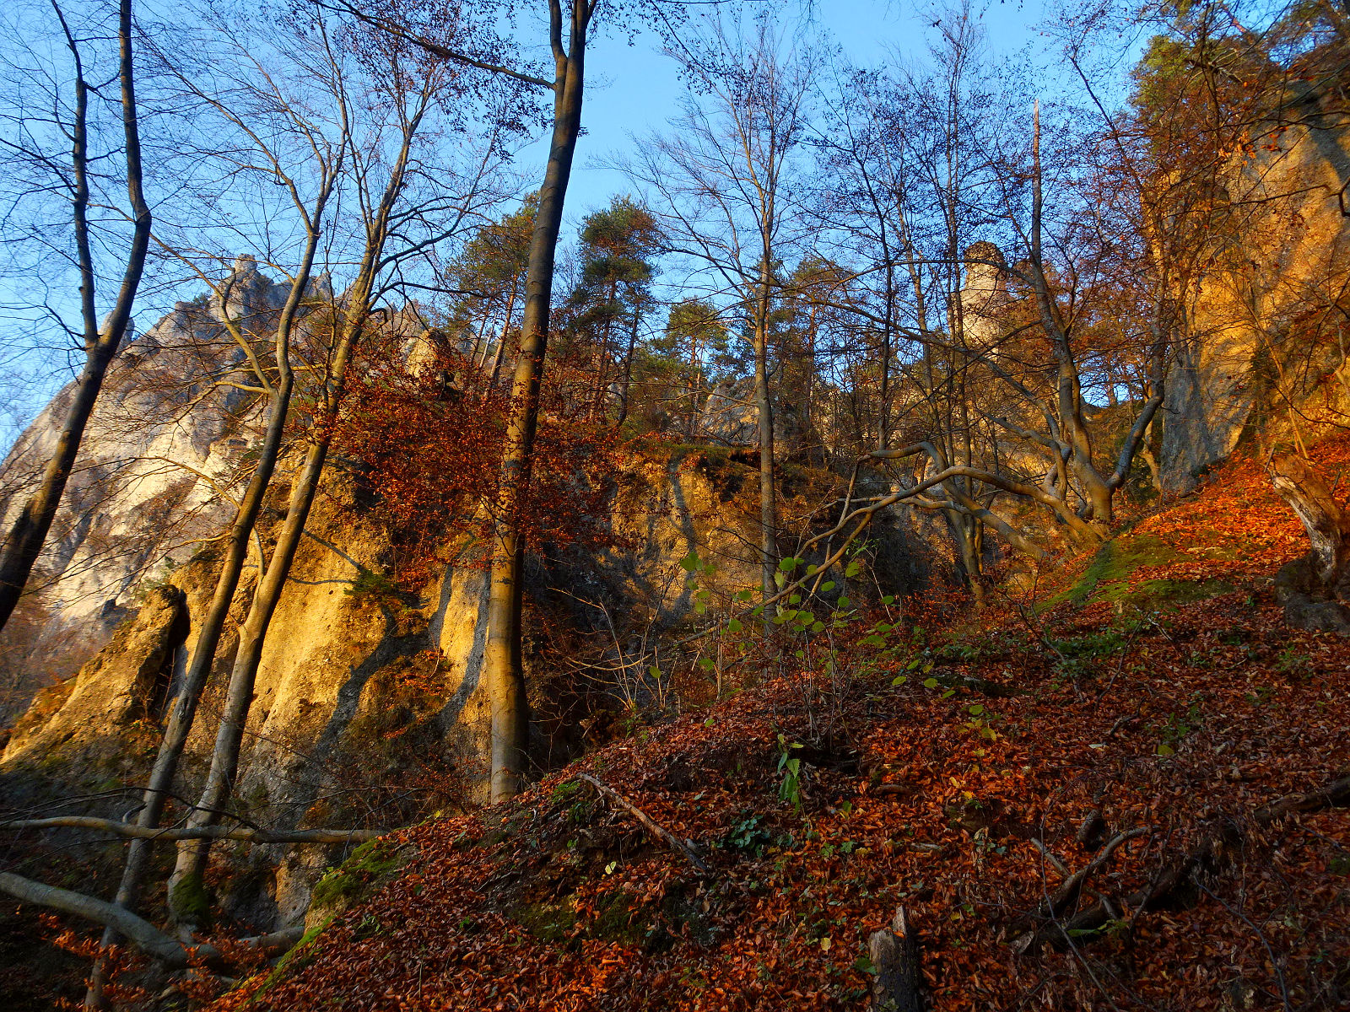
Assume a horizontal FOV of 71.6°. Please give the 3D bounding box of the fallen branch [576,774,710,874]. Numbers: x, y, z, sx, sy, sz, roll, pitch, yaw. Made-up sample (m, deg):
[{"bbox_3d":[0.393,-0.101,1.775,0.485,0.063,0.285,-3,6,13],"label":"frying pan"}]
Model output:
[{"bbox_3d":[-0.246,2.160,6.425,1.231,0.110,0.120,24,6,38],"label":"fallen branch"}]

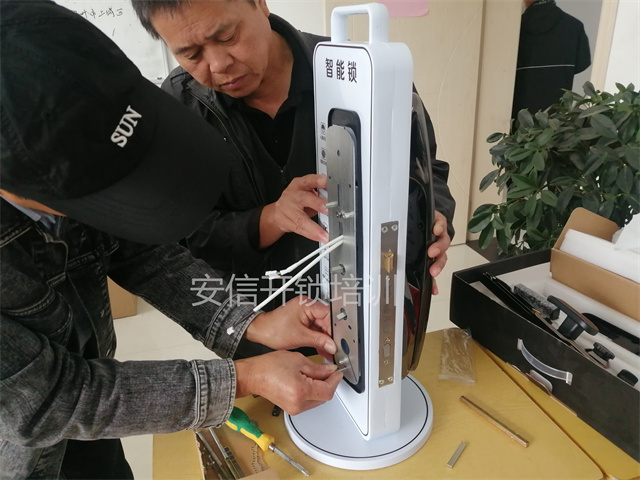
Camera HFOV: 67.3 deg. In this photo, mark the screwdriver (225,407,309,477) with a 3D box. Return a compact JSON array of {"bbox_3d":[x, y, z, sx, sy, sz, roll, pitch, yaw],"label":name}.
[{"bbox_3d":[-0.086,0.292,0.705,0.187,0.031,0.031,21,32,34],"label":"screwdriver"}]

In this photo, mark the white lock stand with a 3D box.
[{"bbox_3d":[0.051,0.003,0.656,0.236,0.581,0.234,-11,24,-21],"label":"white lock stand"}]

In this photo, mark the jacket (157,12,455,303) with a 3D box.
[{"bbox_3d":[-0.053,-0.091,0.957,0.570,0.650,0.430,-2,22,0],"label":"jacket"}]

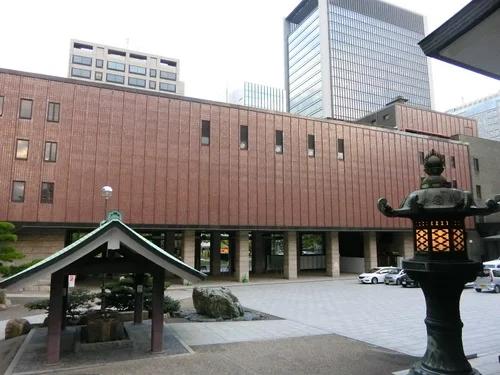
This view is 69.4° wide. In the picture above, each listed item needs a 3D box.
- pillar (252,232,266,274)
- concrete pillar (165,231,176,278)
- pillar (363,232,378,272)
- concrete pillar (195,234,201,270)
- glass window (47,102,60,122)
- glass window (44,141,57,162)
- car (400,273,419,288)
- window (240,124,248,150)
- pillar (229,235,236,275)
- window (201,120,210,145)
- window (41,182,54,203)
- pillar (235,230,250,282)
[{"bbox_3d":[1.044,8.182,45.338,1.000,4.900,1.000,4,-9,-24],"label":"pillar"},{"bbox_3d":[-9.010,7.556,40.943,1.000,4.900,1.000,4,-9,-24],"label":"concrete pillar"},{"bbox_3d":[13.730,7.486,41.060,0.999,4.818,0.999,4,-9,-23],"label":"pillar"},{"bbox_3d":[-7.275,8.870,49.760,0.999,4.818,0.999,4,-9,-23],"label":"concrete pillar"},{"bbox_3d":[-15.630,-5.954,28.805,0.810,1.622,0.150,4,-9,-23],"label":"glass window"},{"bbox_3d":[-15.602,-2.770,28.331,0.797,1.597,0.150,4,-9,-23],"label":"glass window"},{"bbox_3d":[15.310,7.803,31.239,4.300,1.480,1.720,4,-9,-23],"label":"car"},{"bbox_3d":[-0.537,-4.838,35.326,0.828,2.407,0.150,4,-9,-23],"label":"window"},{"bbox_3d":[-2.440,9.172,51.857,0.999,4.818,0.999,4,-9,-23],"label":"pillar"},{"bbox_3d":[-4.244,-5.191,34.741,0.778,2.436,0.150,4,-9,-24],"label":"window"},{"bbox_3d":[-15.582,0.448,27.848,0.819,1.616,0.150,4,-9,-23],"label":"window"},{"bbox_3d":[-0.652,6.587,34.821,0.999,4.818,0.999,4,-9,-23],"label":"pillar"}]

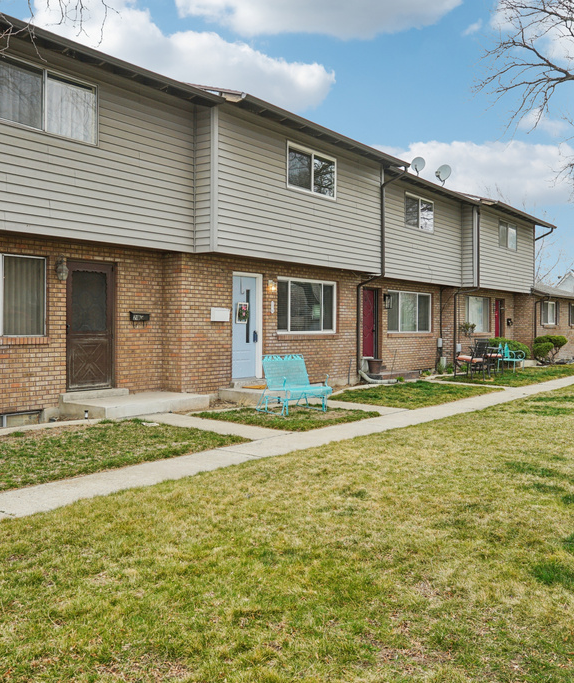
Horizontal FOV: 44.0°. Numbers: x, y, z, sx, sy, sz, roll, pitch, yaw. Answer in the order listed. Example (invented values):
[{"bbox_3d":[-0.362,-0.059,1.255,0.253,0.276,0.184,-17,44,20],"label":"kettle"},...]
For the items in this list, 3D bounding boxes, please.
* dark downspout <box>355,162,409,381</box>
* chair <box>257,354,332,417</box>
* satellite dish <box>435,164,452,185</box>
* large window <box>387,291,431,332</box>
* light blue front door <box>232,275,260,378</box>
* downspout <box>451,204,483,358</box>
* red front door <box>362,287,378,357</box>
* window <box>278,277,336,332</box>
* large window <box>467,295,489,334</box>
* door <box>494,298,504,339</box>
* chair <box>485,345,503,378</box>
[{"bbox_3d":[2.220,-1.562,16.645,1.336,5.009,0.140,1,1,36],"label":"dark downspout"},{"bbox_3d":[0.096,0.684,11.433,0.931,0.880,0.870,-1,1,-34],"label":"chair"},{"bbox_3d":[4.819,-5.127,21.900,0.500,0.650,0.520,-1,2,-41],"label":"satellite dish"},{"bbox_3d":[3.635,-0.854,20.984,0.120,1.200,3.020,1,2,36],"label":"large window"},{"bbox_3d":[-0.839,-0.282,13.882,0.070,1.994,0.911,1,1,36],"label":"light blue front door"},{"bbox_3d":[5.613,-1.748,22.312,0.720,5.050,0.360,1,2,36],"label":"downspout"},{"bbox_3d":[2.156,-0.395,18.907,0.070,1.953,0.901,1,1,36],"label":"red front door"},{"bbox_3d":[0.467,-0.762,15.859,0.120,1.200,2.440,1,2,36],"label":"window"},{"bbox_3d":[6.372,-0.891,23.869,0.100,1.174,2.226,1,1,36],"label":"large window"},{"bbox_3d":[7.687,-0.495,25.981,0.100,2.050,0.950,1,2,36],"label":"door"},{"bbox_3d":[5.661,0.498,19.937,0.587,0.951,0.607,-1,2,-42],"label":"chair"}]

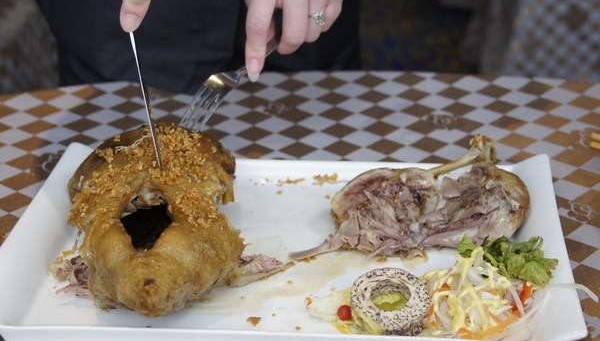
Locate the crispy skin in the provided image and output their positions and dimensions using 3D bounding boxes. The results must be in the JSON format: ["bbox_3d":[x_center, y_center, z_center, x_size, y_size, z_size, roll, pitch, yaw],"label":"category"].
[{"bbox_3d":[-0.107,0.025,0.866,0.127,0.071,0.194,-4,27,-5],"label":"crispy skin"}]

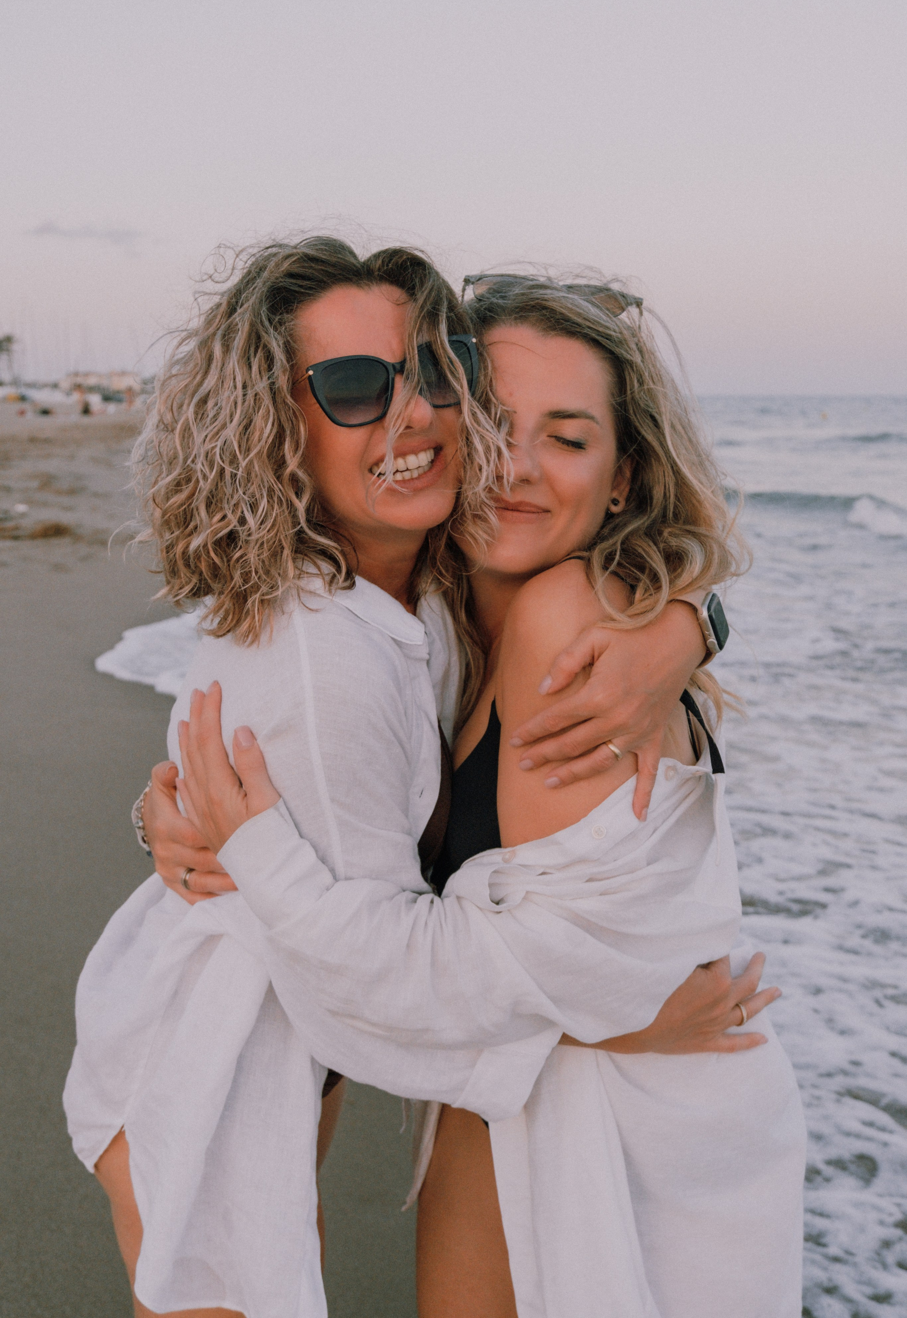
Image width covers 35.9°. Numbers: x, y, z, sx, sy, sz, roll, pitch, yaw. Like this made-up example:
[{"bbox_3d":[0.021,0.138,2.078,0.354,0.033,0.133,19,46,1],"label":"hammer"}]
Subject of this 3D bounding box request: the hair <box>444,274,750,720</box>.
[{"bbox_3d":[0.117,-0.132,1.140,0.240,0.350,0.230,9,11,21],"label":"hair"}]

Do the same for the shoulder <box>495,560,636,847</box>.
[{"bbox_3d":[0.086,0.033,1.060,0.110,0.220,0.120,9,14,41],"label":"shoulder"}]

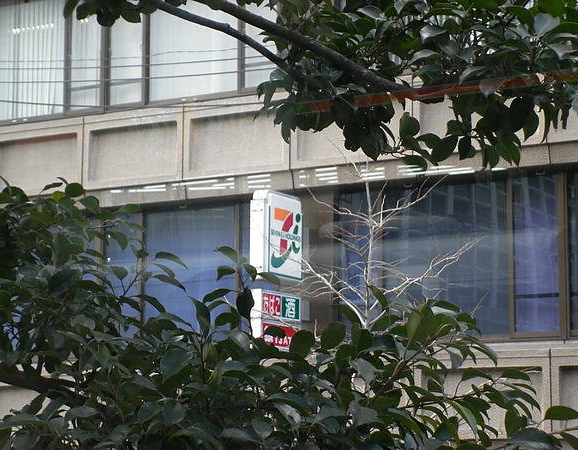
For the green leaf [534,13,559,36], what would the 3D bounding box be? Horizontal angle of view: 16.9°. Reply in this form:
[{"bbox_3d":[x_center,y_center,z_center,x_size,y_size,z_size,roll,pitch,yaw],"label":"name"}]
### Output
[{"bbox_3d":[0.796,-0.620,6.000,0.080,0.074,0.045,0,-8,0],"label":"green leaf"}]

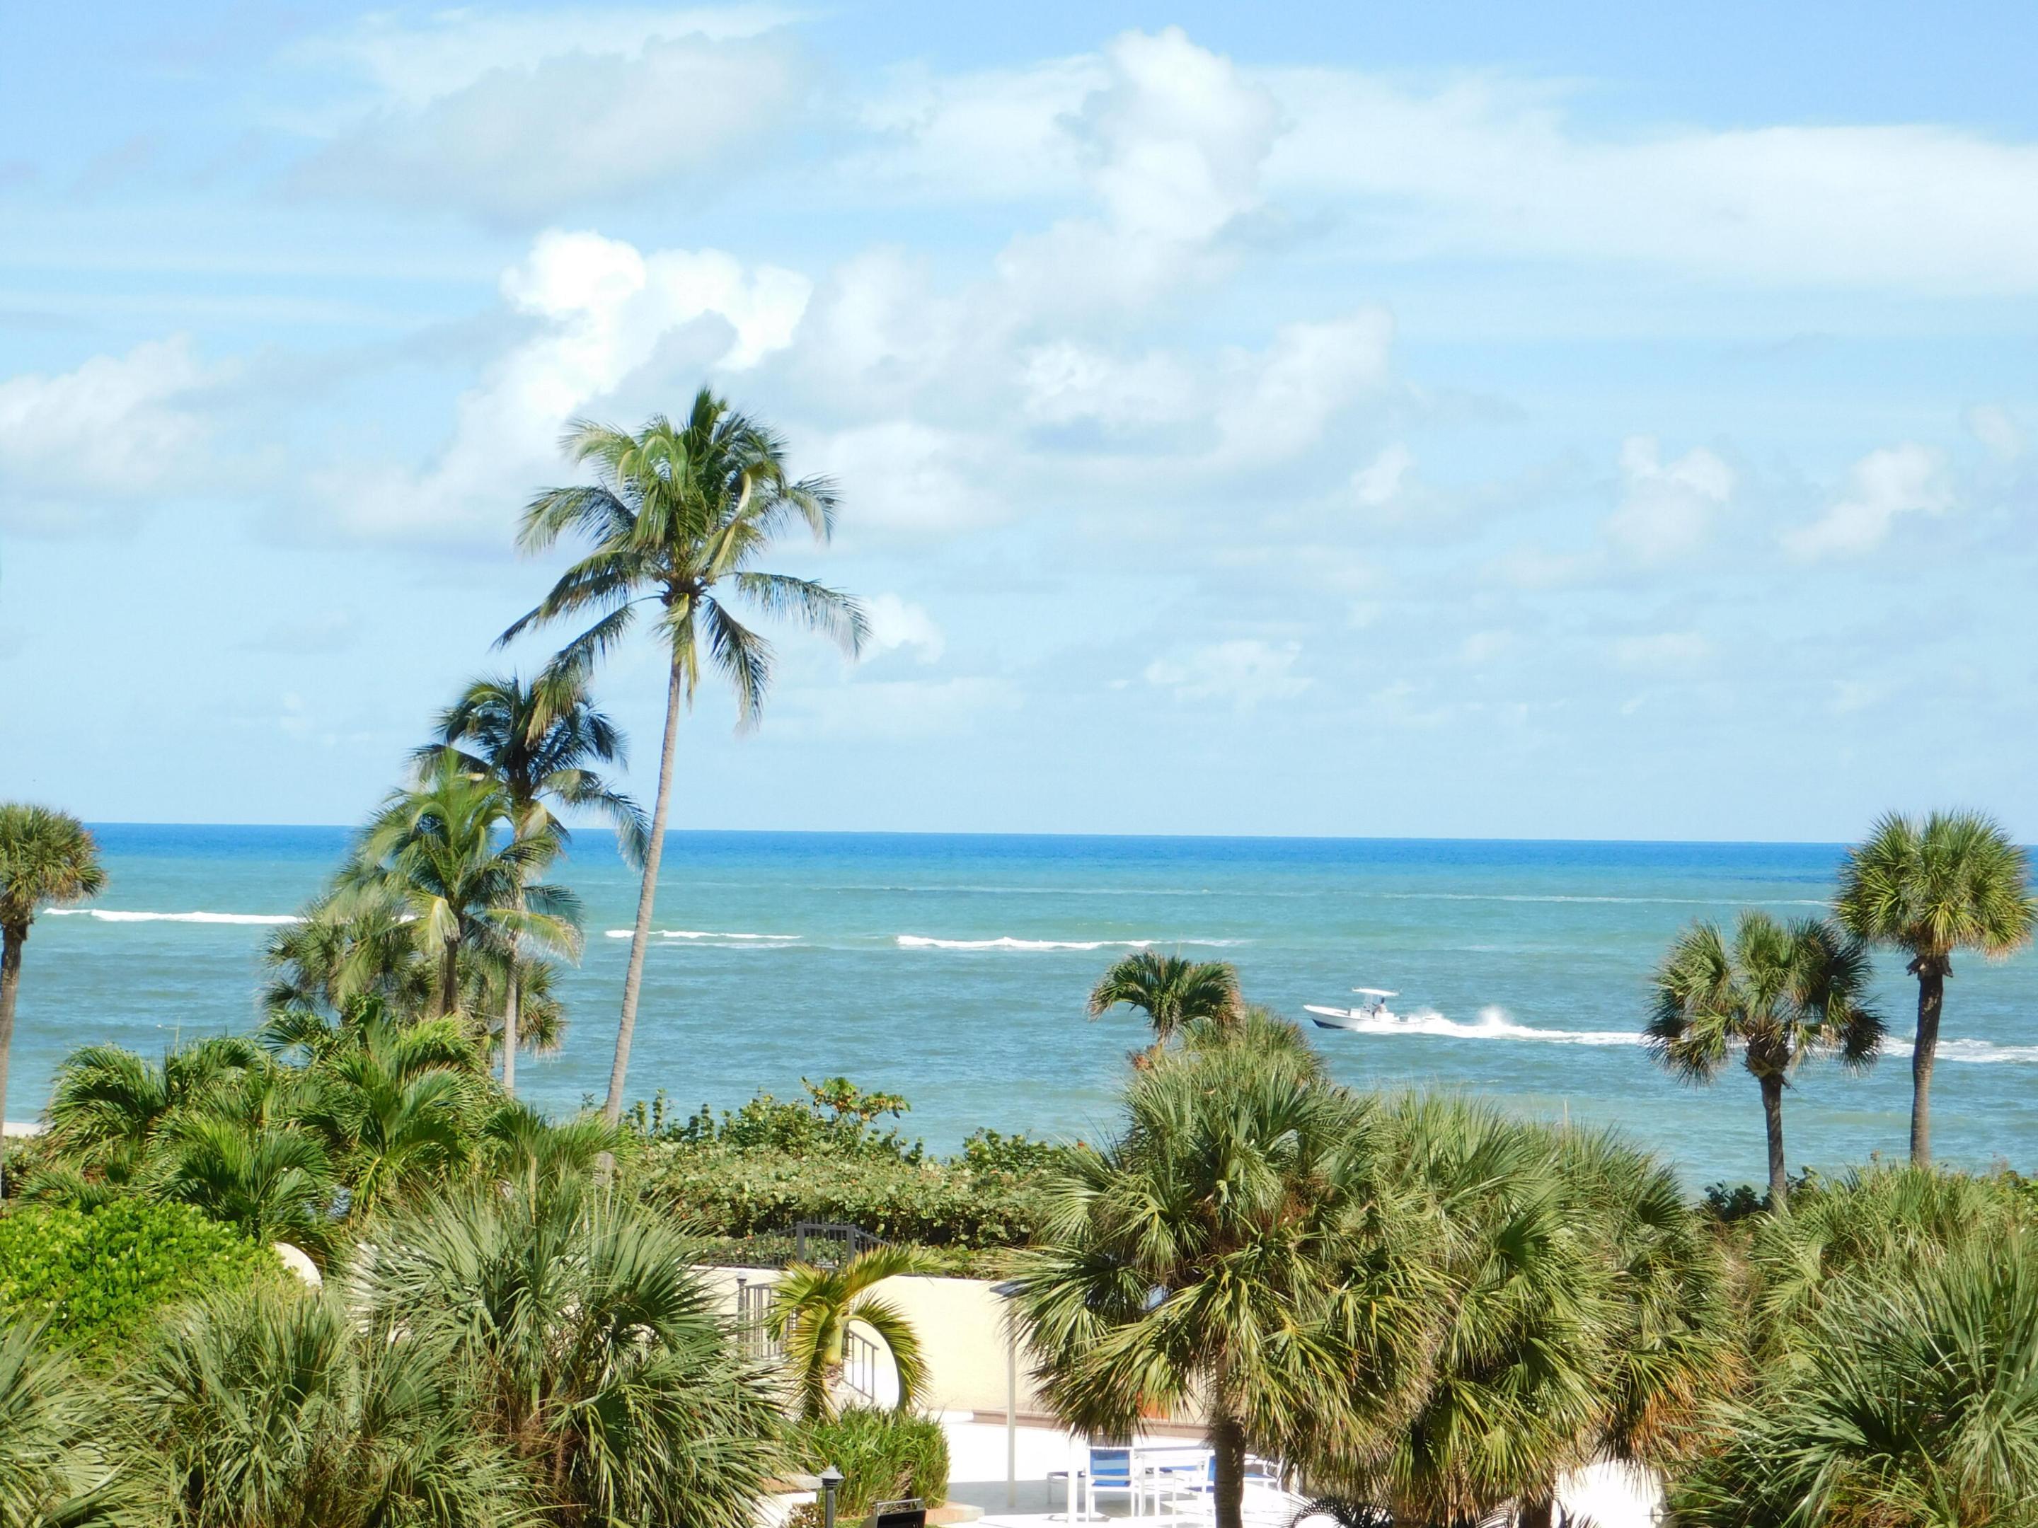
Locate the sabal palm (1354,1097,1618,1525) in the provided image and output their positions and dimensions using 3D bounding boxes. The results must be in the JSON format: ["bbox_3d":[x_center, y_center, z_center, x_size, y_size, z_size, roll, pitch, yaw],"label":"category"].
[{"bbox_3d":[5.153,6.385,59.970,3.150,5.300,3.100,1,-1,0],"label":"sabal palm"}]

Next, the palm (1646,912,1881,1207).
[{"bbox_3d":[12.074,4.916,86.971,3.800,5.050,3.700,1,-1,0],"label":"palm"}]

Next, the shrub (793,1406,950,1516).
[{"bbox_3d":[-1.863,8.794,67.492,1.970,1.400,1.700,1,-1,0],"label":"shrub"}]

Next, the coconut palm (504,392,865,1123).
[{"bbox_3d":[-5.809,0.265,91.924,6.200,13.300,6.000,1,-1,0],"label":"coconut palm"}]

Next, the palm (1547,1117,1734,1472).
[{"bbox_3d":[7.156,6.609,62.973,2.600,4.700,2.600,1,-1,0],"label":"palm"}]

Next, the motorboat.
[{"bbox_3d":[19.171,14.004,305.000,6.600,2.600,2.400,5,2,30],"label":"motorboat"}]

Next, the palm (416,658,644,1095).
[{"bbox_3d":[-9.551,2.810,103.947,4.450,9.300,4.400,1,-1,0],"label":"palm"}]

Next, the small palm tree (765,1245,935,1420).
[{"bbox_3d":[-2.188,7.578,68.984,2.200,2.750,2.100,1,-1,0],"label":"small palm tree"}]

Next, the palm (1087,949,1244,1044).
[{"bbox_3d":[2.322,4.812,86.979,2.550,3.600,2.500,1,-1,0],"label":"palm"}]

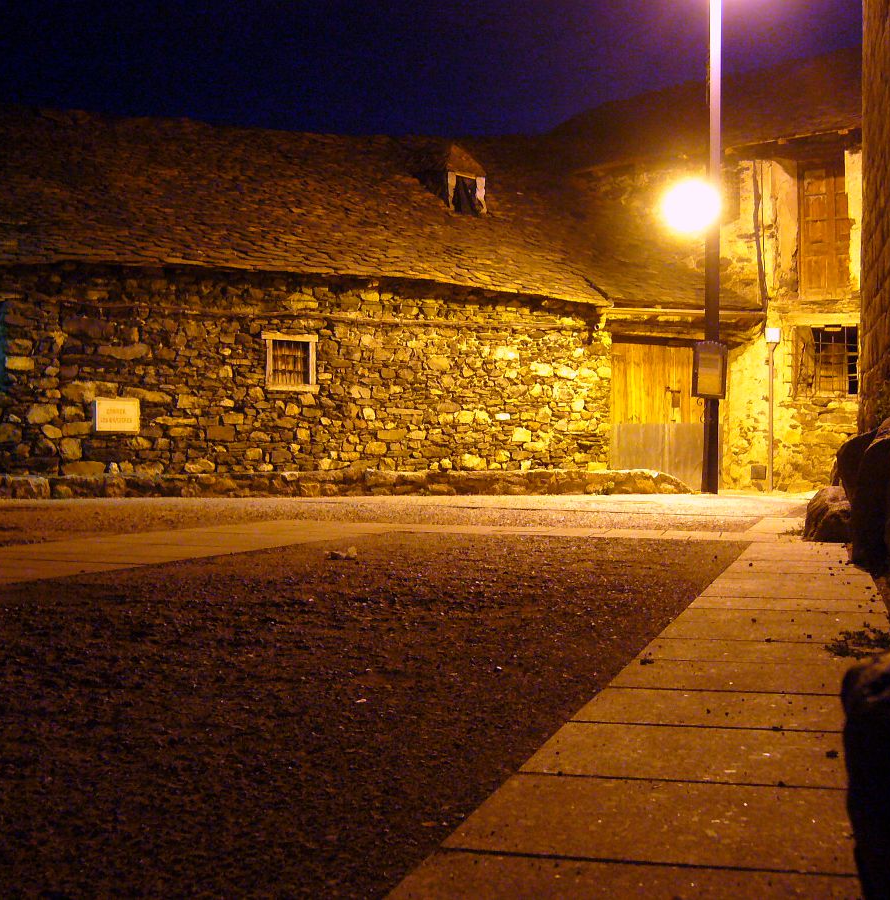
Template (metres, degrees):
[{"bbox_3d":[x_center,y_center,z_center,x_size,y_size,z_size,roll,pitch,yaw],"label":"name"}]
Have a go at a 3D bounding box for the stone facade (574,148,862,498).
[{"bbox_3d":[3.850,-1.800,16.900,4.000,4.700,0.900,0,0,7],"label":"stone facade"}]

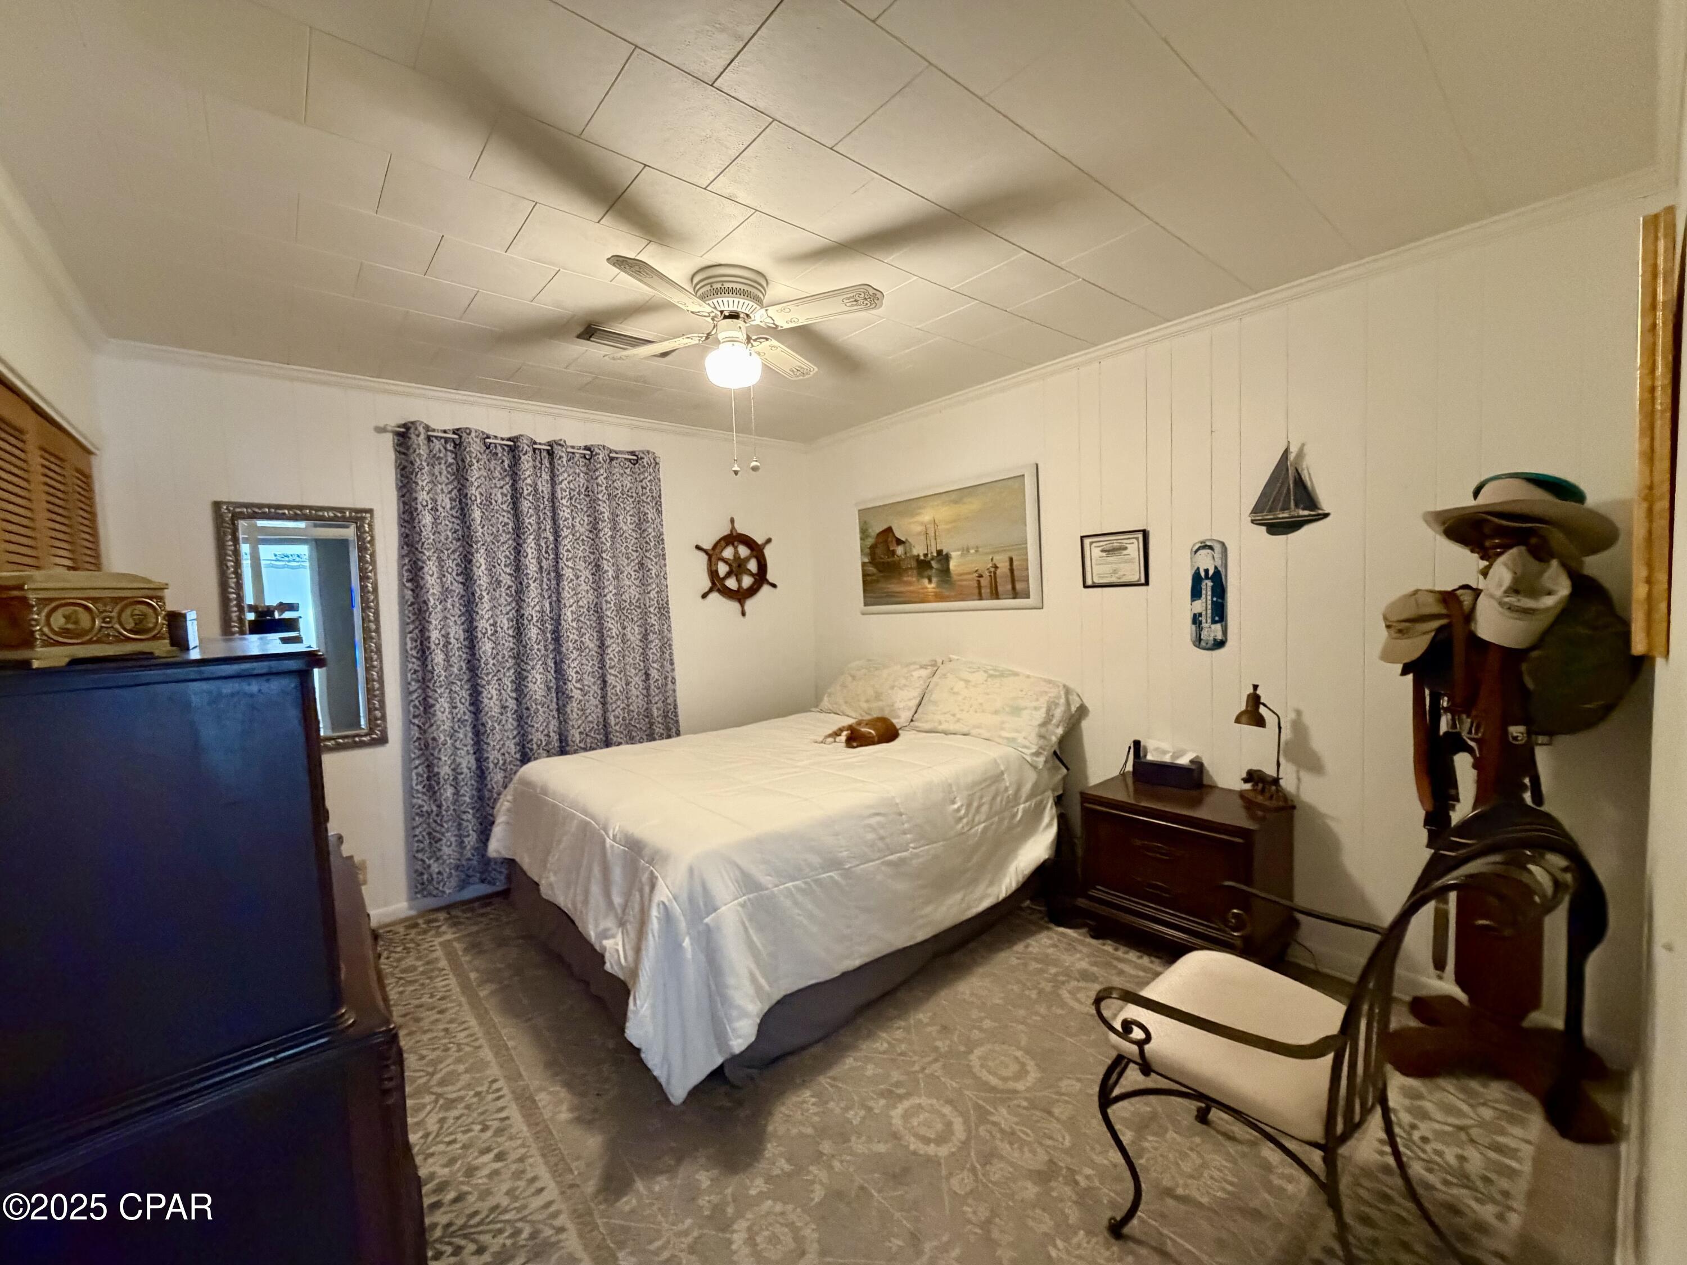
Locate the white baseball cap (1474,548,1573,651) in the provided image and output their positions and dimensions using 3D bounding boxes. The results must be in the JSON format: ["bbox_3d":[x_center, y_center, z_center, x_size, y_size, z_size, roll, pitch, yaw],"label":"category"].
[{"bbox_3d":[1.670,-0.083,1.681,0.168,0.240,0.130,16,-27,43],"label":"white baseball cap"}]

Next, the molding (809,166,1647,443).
[{"bbox_3d":[0.924,-1.183,3.084,0.046,0.062,3.560,-4,4,-40],"label":"molding"}]

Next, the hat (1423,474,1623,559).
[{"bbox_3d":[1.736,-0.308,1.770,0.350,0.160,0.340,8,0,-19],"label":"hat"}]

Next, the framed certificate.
[{"bbox_3d":[1.141,-0.306,2.892,0.020,0.229,0.288,-4,3,-40],"label":"framed certificate"}]

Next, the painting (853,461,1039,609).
[{"bbox_3d":[0.509,-0.442,3.648,0.040,0.672,1.280,-4,2,-40],"label":"painting"}]

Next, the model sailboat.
[{"bbox_3d":[1.538,-0.502,2.371,0.055,0.308,0.243,-4,3,-40],"label":"model sailboat"}]

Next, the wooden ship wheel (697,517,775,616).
[{"bbox_3d":[-0.634,-0.395,4.152,0.549,0.606,0.055,-4,3,-40],"label":"wooden ship wheel"}]

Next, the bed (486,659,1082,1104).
[{"bbox_3d":[-0.333,0.834,2.989,1.784,0.617,1.891,-4,3,-40],"label":"bed"}]

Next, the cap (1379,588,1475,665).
[{"bbox_3d":[1.613,-0.031,1.895,0.250,0.130,0.170,-43,-5,-10],"label":"cap"}]

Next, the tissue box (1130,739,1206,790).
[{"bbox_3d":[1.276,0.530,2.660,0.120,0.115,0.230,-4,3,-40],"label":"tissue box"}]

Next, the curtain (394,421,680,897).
[{"bbox_3d":[-1.424,0.111,3.375,1.280,2.110,0.100,-4,4,-40],"label":"curtain"}]

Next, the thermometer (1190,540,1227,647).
[{"bbox_3d":[1.403,-0.147,2.621,0.018,0.430,0.131,-4,4,-40],"label":"thermometer"}]

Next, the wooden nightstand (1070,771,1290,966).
[{"bbox_3d":[1.258,0.904,2.527,0.450,0.590,0.620,-4,4,-40],"label":"wooden nightstand"}]

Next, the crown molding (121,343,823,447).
[{"bbox_3d":[-1.445,-1.108,3.465,3.146,0.078,0.049,-4,3,-40],"label":"crown molding"}]

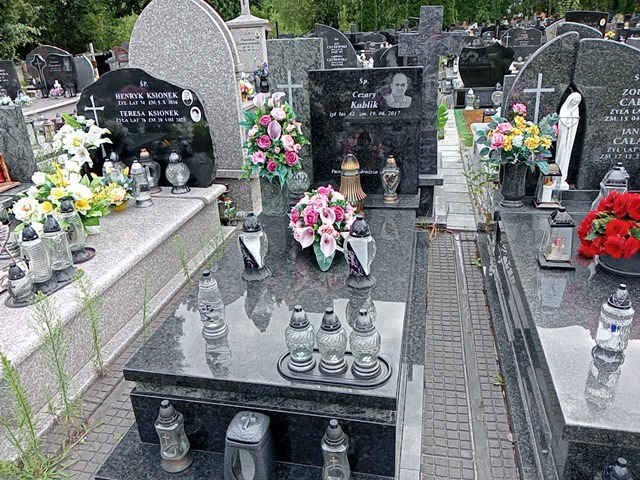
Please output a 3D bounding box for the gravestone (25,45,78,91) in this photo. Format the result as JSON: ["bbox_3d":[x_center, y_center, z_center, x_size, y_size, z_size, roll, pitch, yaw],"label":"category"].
[{"bbox_3d":[-4.530,-2.873,8.750,0.840,0.820,0.130,3,24,11],"label":"gravestone"}]

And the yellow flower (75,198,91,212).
[{"bbox_3d":[-1.397,-0.199,3.050,0.088,0.085,0.060,-13,26,-23],"label":"yellow flower"}]

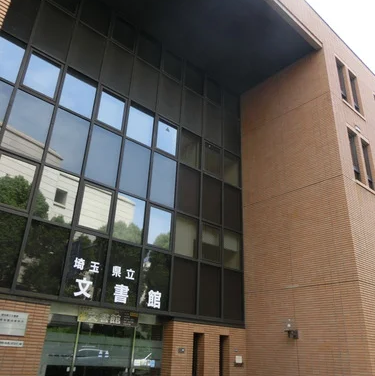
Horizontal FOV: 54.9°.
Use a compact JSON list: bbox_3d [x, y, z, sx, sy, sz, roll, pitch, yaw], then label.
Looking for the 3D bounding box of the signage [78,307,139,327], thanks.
[{"bbox_3d":[-2.269,3.858,10.677,1.978,0.326,0.038,22,-31,-35],"label":"signage"}]

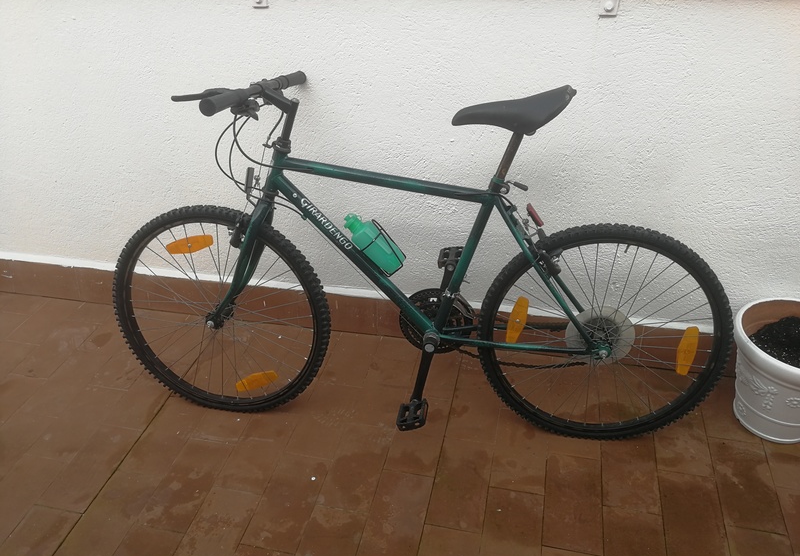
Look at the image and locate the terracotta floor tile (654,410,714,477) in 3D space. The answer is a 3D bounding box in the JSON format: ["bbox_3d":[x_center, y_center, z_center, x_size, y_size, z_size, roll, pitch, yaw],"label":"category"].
[{"bbox_3d":[0.808,0.454,1.807,0.142,0.015,0.284,6,36,12],"label":"terracotta floor tile"}]

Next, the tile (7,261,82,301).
[{"bbox_3d":[-1.377,0.009,2.423,0.285,0.141,0.015,6,19,11],"label":"tile"}]

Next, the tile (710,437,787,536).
[{"bbox_3d":[0.891,0.533,1.618,0.140,0.012,0.280,6,35,12],"label":"tile"}]

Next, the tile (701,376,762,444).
[{"bbox_3d":[0.956,0.379,1.837,0.140,0.012,0.270,6,35,12],"label":"tile"}]

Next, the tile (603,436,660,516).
[{"bbox_3d":[0.611,0.507,1.675,0.140,0.012,0.280,6,35,12],"label":"tile"}]

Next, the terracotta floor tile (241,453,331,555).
[{"bbox_3d":[-0.287,0.581,1.626,0.140,0.012,0.280,6,35,12],"label":"terracotta floor tile"}]

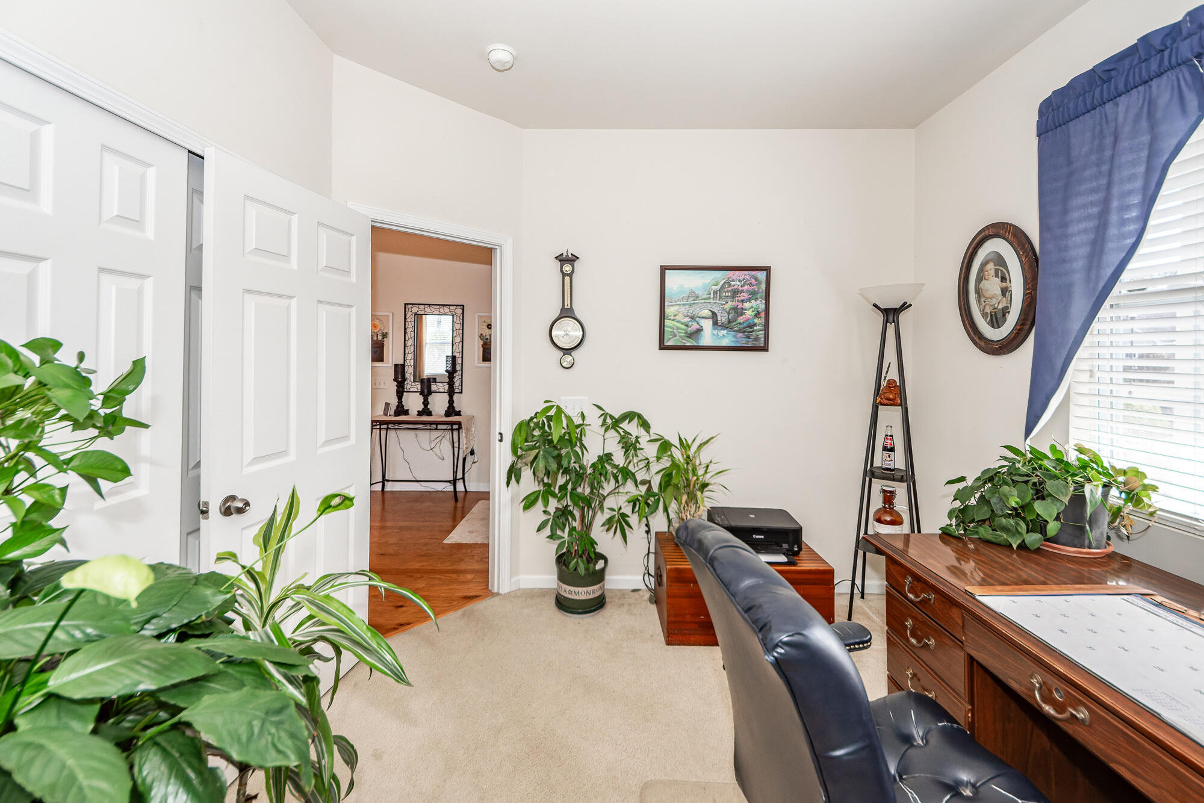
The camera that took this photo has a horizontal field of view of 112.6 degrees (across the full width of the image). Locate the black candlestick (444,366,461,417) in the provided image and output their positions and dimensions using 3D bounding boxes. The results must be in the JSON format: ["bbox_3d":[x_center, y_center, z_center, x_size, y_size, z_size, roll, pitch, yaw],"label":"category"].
[{"bbox_3d":[-1.501,-0.113,4.030,0.150,0.555,0.150,0,5,0],"label":"black candlestick"}]

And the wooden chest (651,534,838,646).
[{"bbox_3d":[0.724,0.995,2.160,0.810,0.405,0.385,0,5,0],"label":"wooden chest"}]

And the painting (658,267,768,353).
[{"bbox_3d":[0.668,-0.550,2.375,0.648,0.497,0.027,0,3,0],"label":"painting"}]

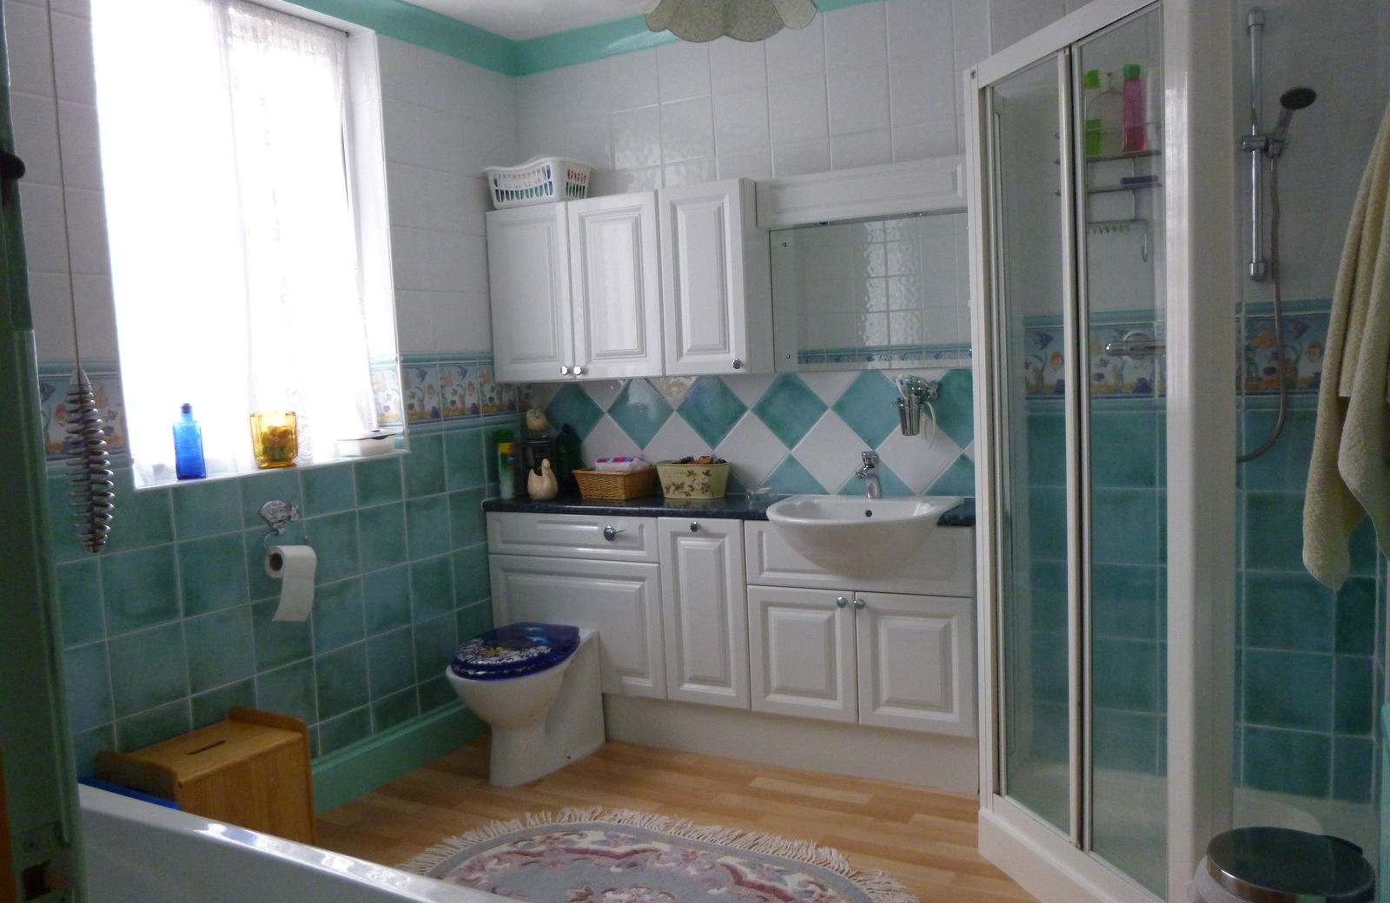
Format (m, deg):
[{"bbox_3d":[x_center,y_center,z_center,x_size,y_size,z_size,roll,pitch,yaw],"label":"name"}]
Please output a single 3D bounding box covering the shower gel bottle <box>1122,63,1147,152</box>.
[{"bbox_3d":[1.096,-0.850,2.498,0.057,0.215,0.043,0,5,28],"label":"shower gel bottle"}]

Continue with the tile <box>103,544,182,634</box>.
[{"bbox_3d":[-1.362,0.339,2.470,0.010,0.198,0.198,0,5,28],"label":"tile"}]

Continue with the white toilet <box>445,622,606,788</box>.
[{"bbox_3d":[-0.535,0.802,3.208,0.375,0.436,0.569,0,5,29],"label":"white toilet"}]

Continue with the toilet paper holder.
[{"bbox_3d":[-1.140,0.211,2.789,0.077,0.149,0.154,0,5,28],"label":"toilet paper holder"}]

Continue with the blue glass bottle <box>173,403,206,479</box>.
[{"bbox_3d":[-1.303,-0.026,2.595,0.062,0.195,0.047,-7,6,-43],"label":"blue glass bottle"}]

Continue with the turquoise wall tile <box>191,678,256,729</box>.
[{"bbox_3d":[-1.274,0.740,2.724,0.010,0.200,0.200,0,5,28],"label":"turquoise wall tile"}]

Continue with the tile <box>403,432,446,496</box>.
[{"bbox_3d":[-0.917,0.054,3.401,0.010,0.200,0.200,0,5,28],"label":"tile"}]

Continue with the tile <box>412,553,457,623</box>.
[{"bbox_3d":[-0.880,0.455,3.358,0.010,0.198,0.198,0,5,28],"label":"tile"}]

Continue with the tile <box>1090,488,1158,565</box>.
[{"bbox_3d":[1.121,0.198,2.662,0.193,0.198,0.010,0,5,28],"label":"tile"}]

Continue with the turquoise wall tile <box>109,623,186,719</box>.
[{"bbox_3d":[-1.378,0.553,2.528,0.010,0.200,0.200,0,5,28],"label":"turquoise wall tile"}]

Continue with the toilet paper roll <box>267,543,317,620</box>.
[{"bbox_3d":[-1.099,0.356,2.755,0.092,0.207,0.109,0,5,28],"label":"toilet paper roll"}]

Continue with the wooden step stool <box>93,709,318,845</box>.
[{"bbox_3d":[-1.176,0.898,2.441,0.297,0.410,0.358,0,5,28],"label":"wooden step stool"}]

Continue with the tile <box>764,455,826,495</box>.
[{"bbox_3d":[0.319,0.072,3.310,0.275,0.144,0.010,0,5,29],"label":"tile"}]

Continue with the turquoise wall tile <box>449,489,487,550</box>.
[{"bbox_3d":[-0.812,0.241,3.598,0.010,0.200,0.200,0,5,28],"label":"turquoise wall tile"}]

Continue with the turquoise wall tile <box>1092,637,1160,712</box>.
[{"bbox_3d":[1.137,0.597,2.692,0.193,0.198,0.010,0,5,28],"label":"turquoise wall tile"}]

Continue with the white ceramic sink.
[{"bbox_3d":[0.452,0.253,2.907,0.545,0.198,0.469,0,5,28],"label":"white ceramic sink"}]

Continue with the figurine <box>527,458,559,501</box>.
[{"bbox_3d":[-0.531,0.091,3.476,0.112,0.150,0.098,1,5,36],"label":"figurine"}]

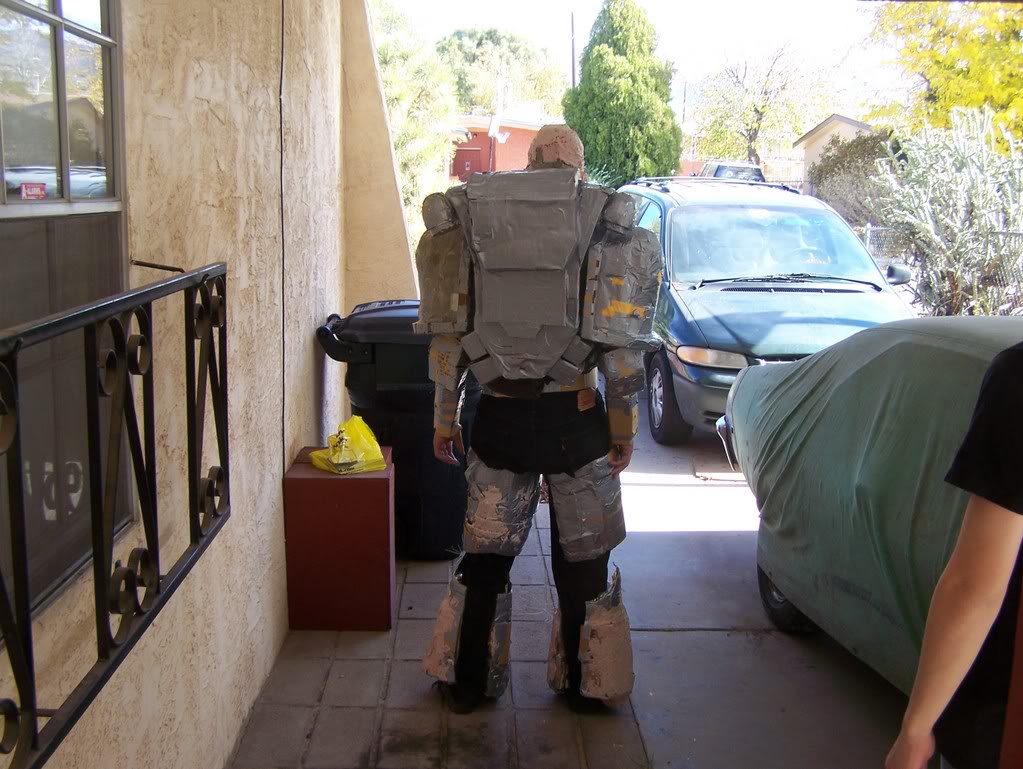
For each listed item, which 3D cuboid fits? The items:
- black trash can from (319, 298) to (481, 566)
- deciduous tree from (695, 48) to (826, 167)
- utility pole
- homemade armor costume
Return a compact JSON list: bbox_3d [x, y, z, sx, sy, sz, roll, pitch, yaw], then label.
[{"bbox_3d":[-0.500,0.201,5.316,0.800,1.130,0.680,0,10,-2],"label":"black trash can"},{"bbox_3d":[7.355,-7.513,33.199,4.100,5.200,4.100,0,10,0],"label":"deciduous tree"},{"bbox_3d":[3.057,-13.169,54.539,0.250,9.300,0.250,0,10,0],"label":"utility pole"},{"bbox_3d":[0.089,0.138,3.579,0.760,1.860,0.520,1,10,7],"label":"homemade armor costume"}]

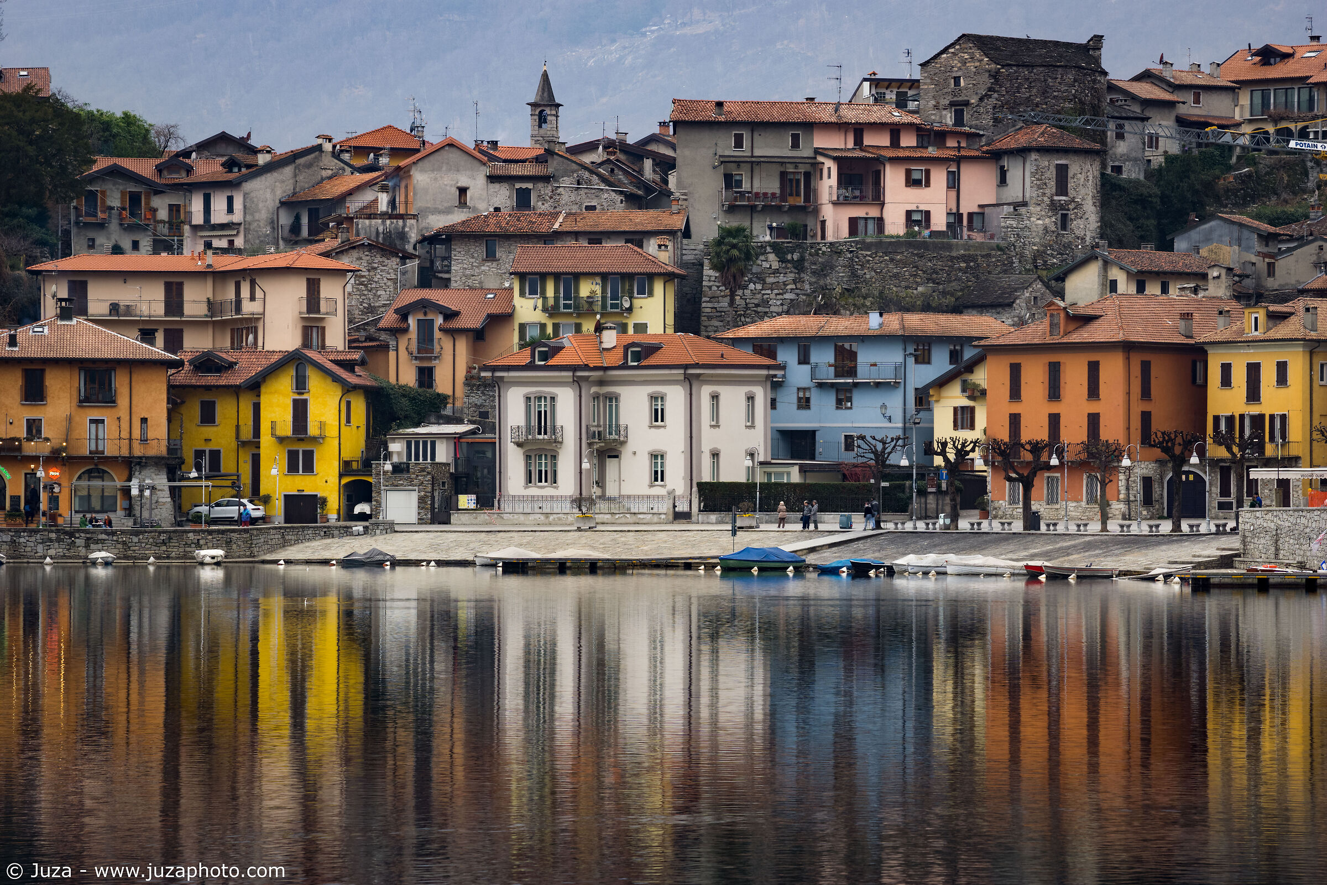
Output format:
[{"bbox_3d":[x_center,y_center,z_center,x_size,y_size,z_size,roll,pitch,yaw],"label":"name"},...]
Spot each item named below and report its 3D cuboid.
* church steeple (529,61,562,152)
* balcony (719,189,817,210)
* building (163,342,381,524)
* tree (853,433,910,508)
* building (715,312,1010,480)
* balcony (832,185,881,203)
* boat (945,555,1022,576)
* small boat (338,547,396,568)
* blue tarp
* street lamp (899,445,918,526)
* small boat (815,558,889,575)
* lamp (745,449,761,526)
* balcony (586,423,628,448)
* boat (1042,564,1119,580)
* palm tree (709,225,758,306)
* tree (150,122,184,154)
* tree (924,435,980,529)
[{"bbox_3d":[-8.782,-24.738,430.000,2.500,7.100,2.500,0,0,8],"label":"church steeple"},{"bbox_3d":[7.400,-17.251,411.000,6.800,1.500,1.250,0,-1,-14],"label":"balcony"},{"bbox_3d":[-25.023,-0.497,370.000,11.800,11.100,9.300,0,0,13],"label":"building"},{"bbox_3d":[12.528,2.238,333.000,3.300,5.500,3.200,0,0,0],"label":"tree"},{"bbox_3d":[12.965,-3.016,374.000,19.600,10.600,10.000,0,0,6],"label":"building"},{"bbox_3d":[13.432,-17.234,402.000,3.600,1.250,1.400,0,0,-6],"label":"balcony"},{"bbox_3d":[17.383,6.704,313.000,4.500,1.100,1.650,0,0,22],"label":"boat"},{"bbox_3d":[-17.820,6.912,349.000,3.900,1.200,1.600,0,0,-41],"label":"small boat"},{"bbox_3d":[5.612,6.384,328.000,4.950,1.000,1.800,0,0,-26],"label":"blue tarp"},{"bbox_3d":[13.927,2.510,328.000,1.000,4.900,0.500,0,0,-6],"label":"street lamp"},{"bbox_3d":[10.247,6.700,316.000,3.900,0.740,1.500,0,-1,-20],"label":"small boat"},{"bbox_3d":[5.346,2.609,345.000,1.050,4.950,0.470,0,0,-28],"label":"lamp"},{"bbox_3d":[-3.415,-0.424,353.000,2.200,1.300,1.050,0,-1,26],"label":"balcony"},{"bbox_3d":[21.030,6.552,292.000,3.950,0.700,1.400,0,-1,-20],"label":"boat"},{"bbox_3d":[4.692,-11.752,388.000,3.200,5.900,3.200,0,0,0],"label":"palm tree"},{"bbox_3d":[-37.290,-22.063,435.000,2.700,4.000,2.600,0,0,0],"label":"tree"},{"bbox_3d":[16.565,2.309,332.000,3.200,5.450,3.100,0,0,0],"label":"tree"}]

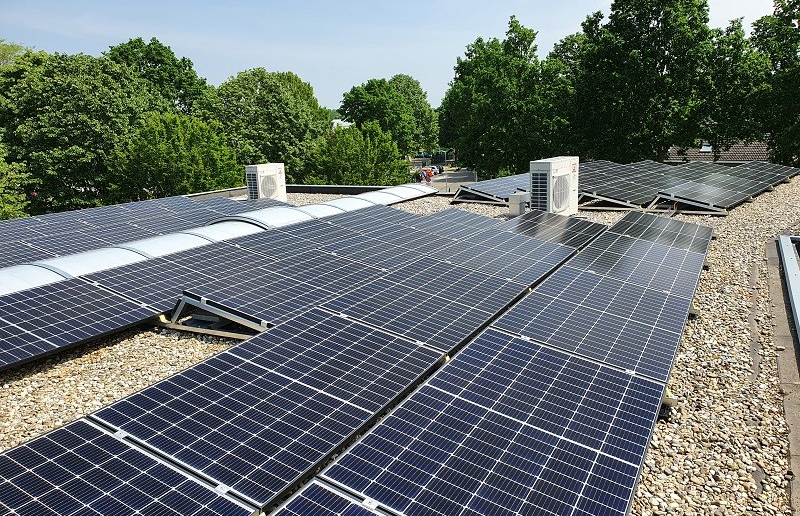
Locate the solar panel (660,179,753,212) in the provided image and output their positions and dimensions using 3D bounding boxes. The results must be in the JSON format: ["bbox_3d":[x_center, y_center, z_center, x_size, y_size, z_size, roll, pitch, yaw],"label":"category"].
[{"bbox_3d":[5.185,-1.060,10.151,1.025,0.070,1.750,22,25,36],"label":"solar panel"}]

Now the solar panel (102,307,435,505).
[{"bbox_3d":[-0.588,0.706,3.379,1.040,0.040,1.755,16,20,25],"label":"solar panel"}]

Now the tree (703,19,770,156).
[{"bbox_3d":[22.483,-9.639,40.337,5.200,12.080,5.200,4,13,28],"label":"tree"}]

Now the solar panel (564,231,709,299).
[{"bbox_3d":[2.329,0.036,5.802,1.040,0.040,1.755,17,19,26],"label":"solar panel"}]

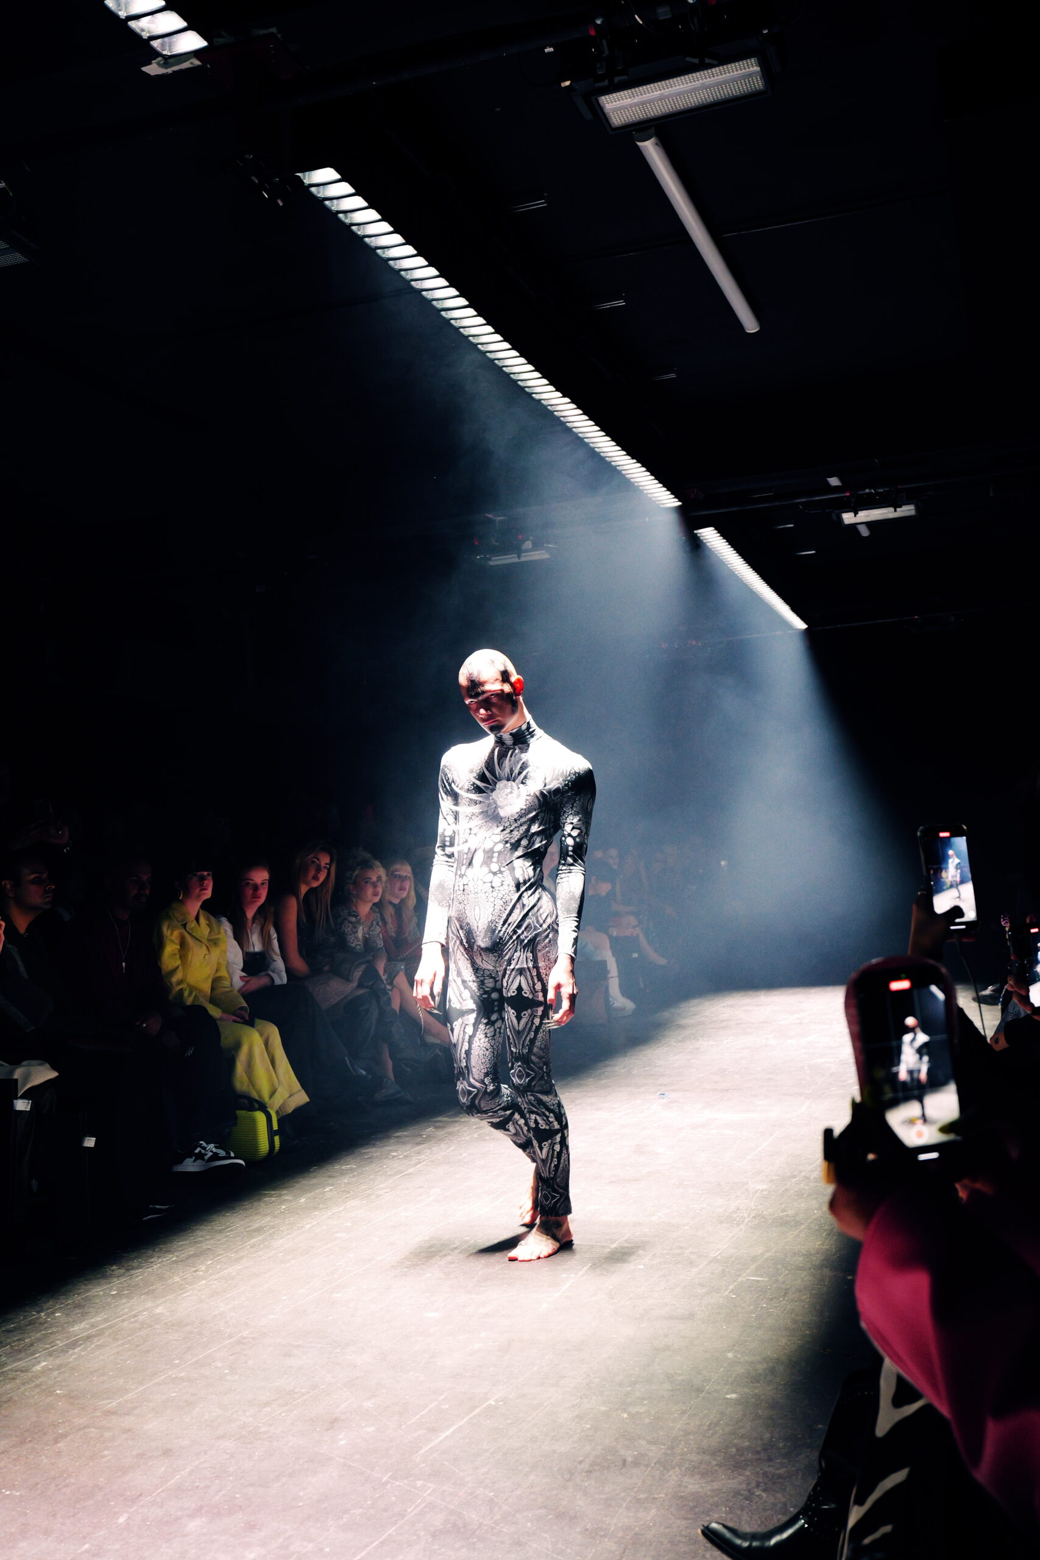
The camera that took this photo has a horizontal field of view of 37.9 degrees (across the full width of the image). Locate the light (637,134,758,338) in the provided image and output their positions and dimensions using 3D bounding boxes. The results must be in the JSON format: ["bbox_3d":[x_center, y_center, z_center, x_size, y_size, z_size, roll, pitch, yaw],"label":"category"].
[{"bbox_3d":[0.698,-1.975,5.624,0.058,0.058,1.870,-5,-4,19],"label":"light"}]

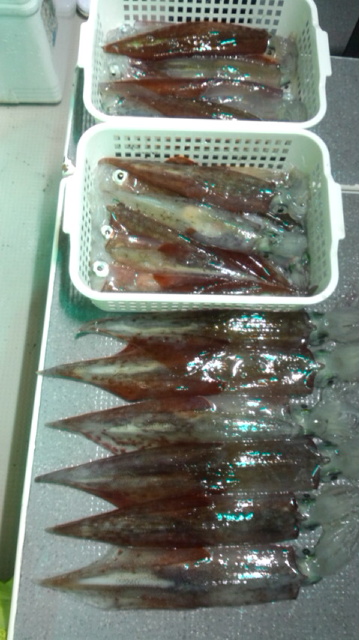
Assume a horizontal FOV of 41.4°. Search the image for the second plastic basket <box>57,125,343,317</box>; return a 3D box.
[{"bbox_3d":[0.027,-0.114,0.572,0.313,0.082,0.218,1,75,-2],"label":"second plastic basket"}]

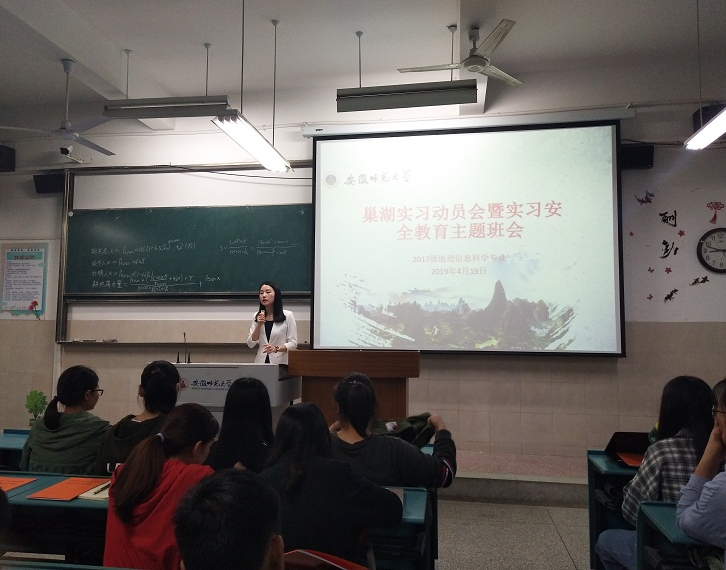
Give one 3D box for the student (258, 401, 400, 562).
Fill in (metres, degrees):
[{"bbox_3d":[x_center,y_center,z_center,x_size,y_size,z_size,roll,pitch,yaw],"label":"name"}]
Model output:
[{"bbox_3d":[-0.152,0.974,1.853,0.520,1.126,0.720,0,-5,9],"label":"student"}]

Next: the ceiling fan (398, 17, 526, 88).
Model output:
[{"bbox_3d":[0.740,-1.761,4.212,1.100,0.340,1.100,0,-5,9],"label":"ceiling fan"}]

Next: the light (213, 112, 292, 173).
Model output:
[{"bbox_3d":[-0.823,-1.120,4.448,0.240,0.100,1.240,0,-5,9],"label":"light"}]

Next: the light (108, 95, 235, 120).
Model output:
[{"bbox_3d":[-1.881,-1.691,5.498,1.240,0.200,0.200,0,-5,9],"label":"light"}]

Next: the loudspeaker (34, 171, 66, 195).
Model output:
[{"bbox_3d":[-3.532,-1.178,6.543,0.390,0.240,0.220,0,5,9],"label":"loudspeaker"}]

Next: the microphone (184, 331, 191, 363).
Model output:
[{"bbox_3d":[-1.636,0.574,5.260,0.040,0.290,0.080,0,-5,9],"label":"microphone"}]

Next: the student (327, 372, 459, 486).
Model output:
[{"bbox_3d":[0.094,1.025,2.724,0.680,1.176,0.750,0,-5,9],"label":"student"}]

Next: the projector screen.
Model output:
[{"bbox_3d":[0.984,-0.452,5.750,3.060,2.270,0.080,0,-5,9],"label":"projector screen"}]

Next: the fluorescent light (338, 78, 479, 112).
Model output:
[{"bbox_3d":[0.384,-1.675,5.119,1.240,0.210,0.190,0,-5,9],"label":"fluorescent light"}]

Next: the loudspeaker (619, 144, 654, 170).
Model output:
[{"bbox_3d":[2.579,-1.246,5.529,0.390,0.240,0.220,0,5,9],"label":"loudspeaker"}]

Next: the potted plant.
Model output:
[{"bbox_3d":[-3.590,1.363,6.280,0.240,0.400,0.220,0,-5,9],"label":"potted plant"}]

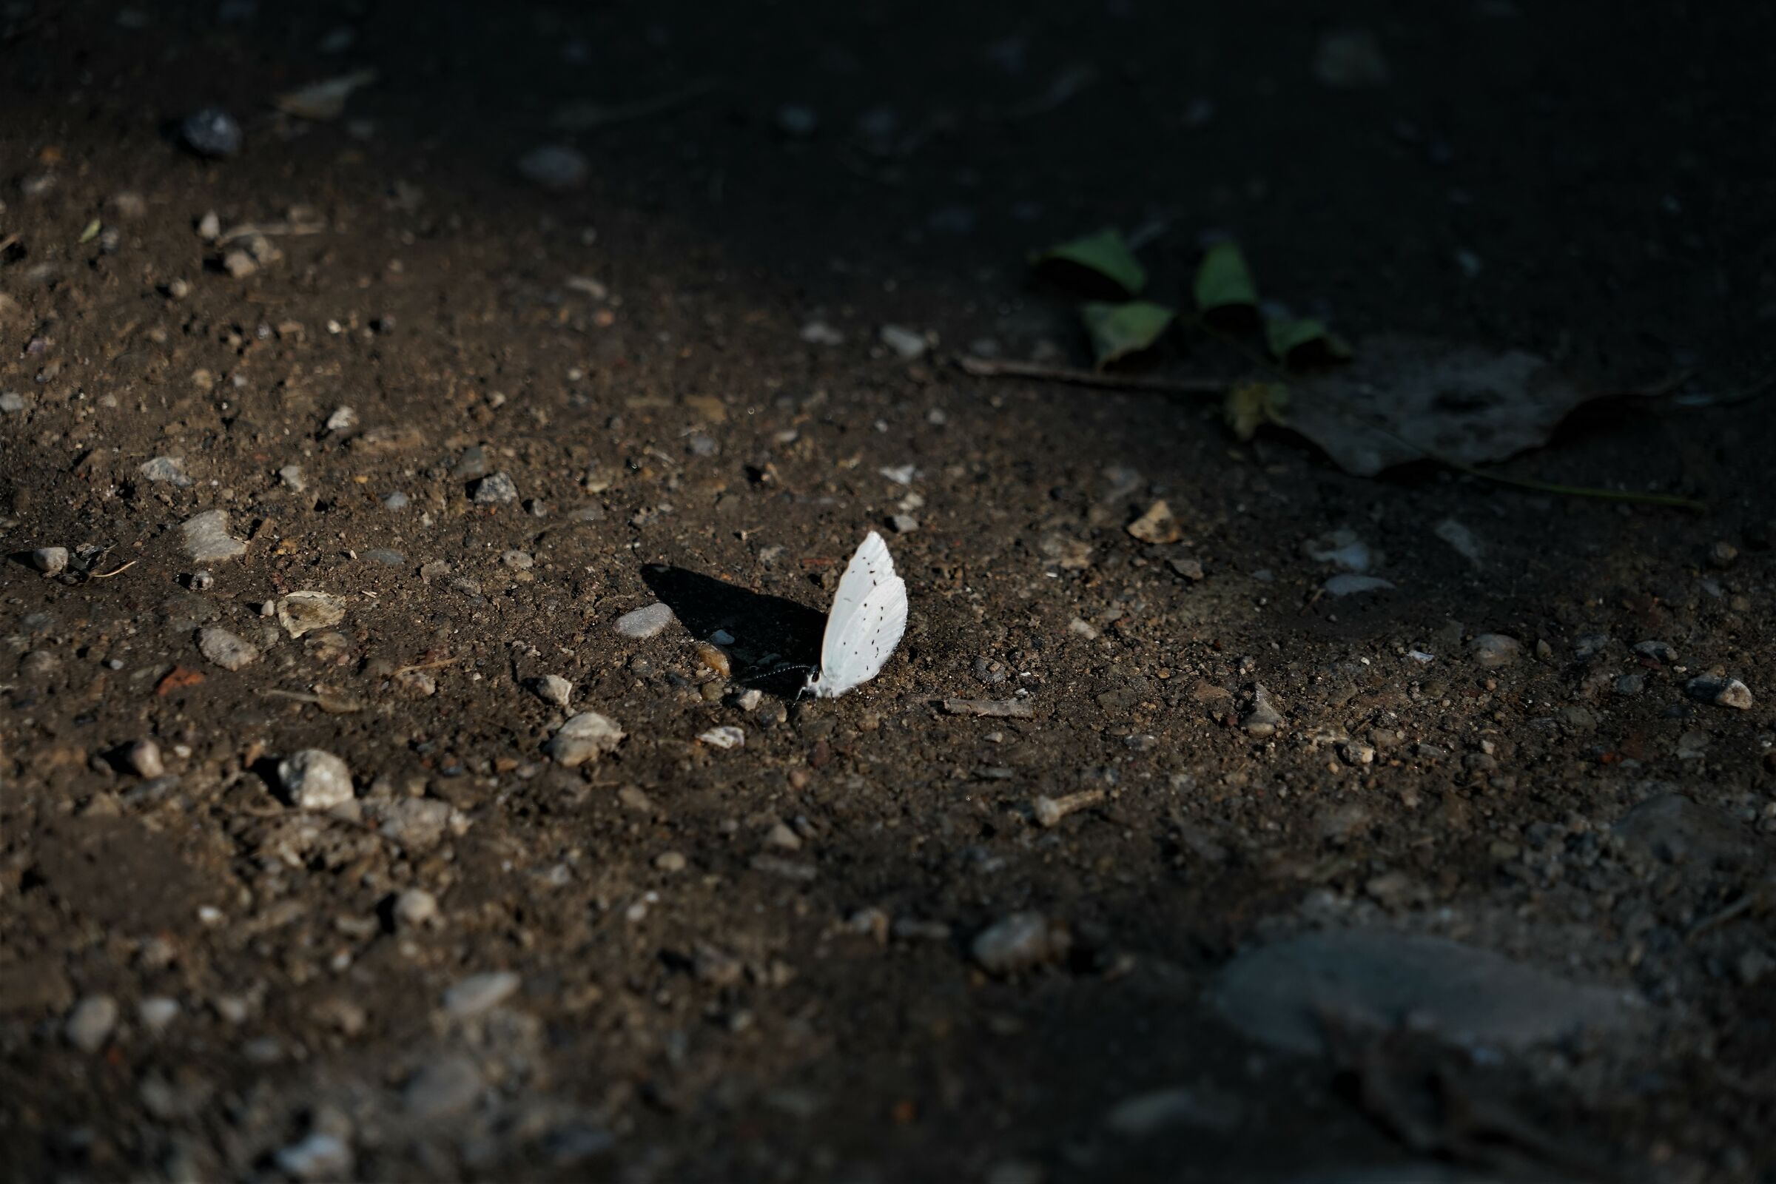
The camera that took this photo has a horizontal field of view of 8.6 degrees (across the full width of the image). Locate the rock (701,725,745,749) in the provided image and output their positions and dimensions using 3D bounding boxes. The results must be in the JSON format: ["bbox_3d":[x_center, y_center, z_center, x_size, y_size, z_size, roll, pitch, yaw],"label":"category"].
[{"bbox_3d":[-0.015,0.013,1.051,0.004,0.002,0.003,5,33,0],"label":"rock"}]

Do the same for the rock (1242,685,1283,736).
[{"bbox_3d":[0.036,0.011,1.142,0.004,0.004,0.005,6,30,0],"label":"rock"}]

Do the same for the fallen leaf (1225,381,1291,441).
[{"bbox_3d":[0.037,-0.018,1.191,0.007,0.004,0.006,6,30,0],"label":"fallen leaf"}]

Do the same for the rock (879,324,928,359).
[{"bbox_3d":[0.001,-0.023,1.108,0.005,0.003,0.005,5,33,0],"label":"rock"}]

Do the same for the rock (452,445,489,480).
[{"bbox_3d":[-0.041,-0.013,1.172,0.004,0.002,0.005,6,30,0],"label":"rock"}]

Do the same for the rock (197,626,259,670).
[{"bbox_3d":[-0.059,0.005,1.056,0.006,0.003,0.006,5,33,0],"label":"rock"}]

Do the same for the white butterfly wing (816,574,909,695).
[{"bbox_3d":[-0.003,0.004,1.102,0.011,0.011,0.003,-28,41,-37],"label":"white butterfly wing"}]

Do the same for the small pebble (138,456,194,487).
[{"bbox_3d":[-0.066,-0.011,1.081,0.005,0.002,0.004,5,33,0],"label":"small pebble"}]

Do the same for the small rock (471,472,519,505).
[{"bbox_3d":[-0.037,-0.010,1.100,0.004,0.002,0.004,0,39,0],"label":"small rock"}]

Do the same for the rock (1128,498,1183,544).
[{"bbox_3d":[0.025,-0.006,1.096,0.005,0.003,0.004,0,39,0],"label":"rock"}]

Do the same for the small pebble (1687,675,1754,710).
[{"bbox_3d":[0.074,0.009,1.054,0.006,0.003,0.004,13,38,12],"label":"small pebble"}]

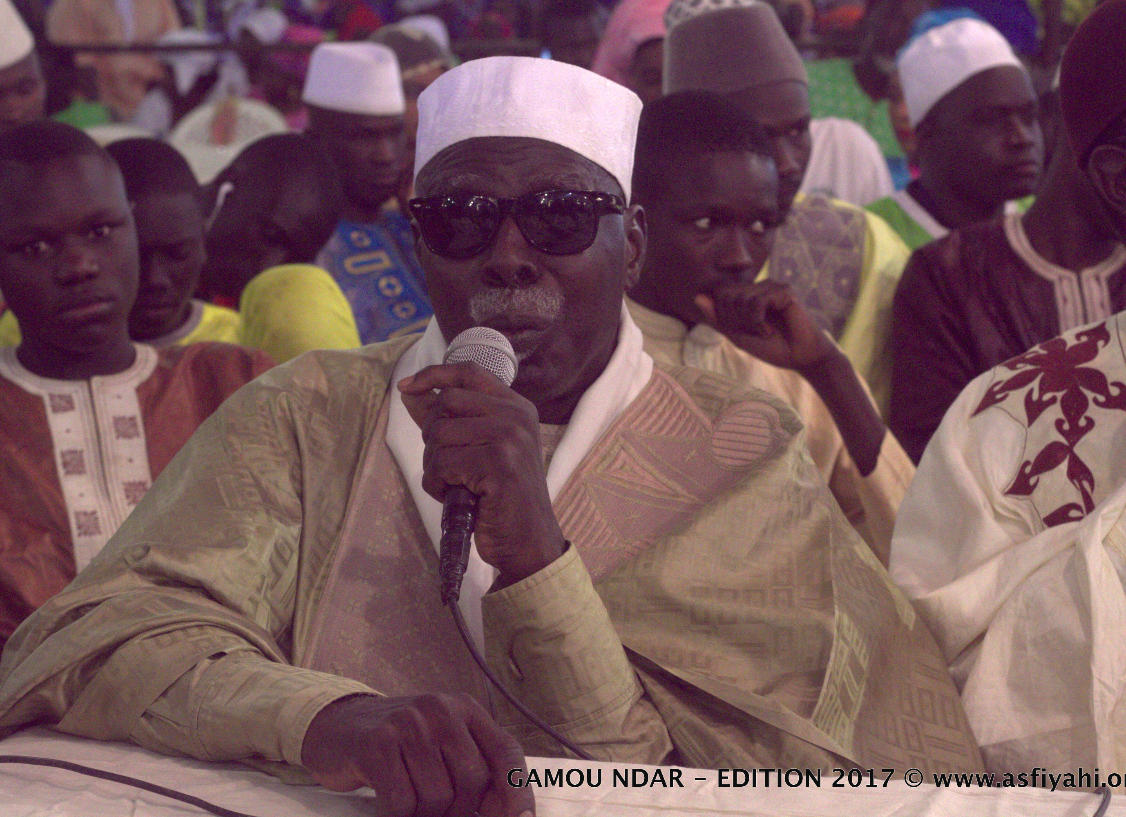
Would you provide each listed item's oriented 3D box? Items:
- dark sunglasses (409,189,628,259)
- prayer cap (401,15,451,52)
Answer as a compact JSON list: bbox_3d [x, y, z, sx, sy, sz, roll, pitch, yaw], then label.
[{"bbox_3d":[-0.028,-0.135,1.980,0.146,0.051,0.148,-1,2,9],"label":"dark sunglasses"},{"bbox_3d":[-0.374,-0.960,6.800,0.175,0.100,0.185,-1,5,-9],"label":"prayer cap"}]

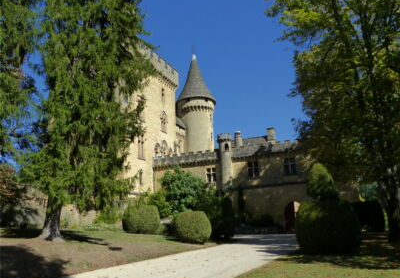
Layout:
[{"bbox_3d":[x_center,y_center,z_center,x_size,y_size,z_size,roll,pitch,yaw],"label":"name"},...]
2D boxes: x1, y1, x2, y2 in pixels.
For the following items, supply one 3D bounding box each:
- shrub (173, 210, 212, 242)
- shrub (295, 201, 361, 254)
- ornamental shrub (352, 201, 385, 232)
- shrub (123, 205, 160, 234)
[{"bbox_3d":[-0.473,5.585,23.336,2.340,1.930,2.340,-2,-13,-2],"label":"shrub"},{"bbox_3d":[5.255,3.640,15.211,2.600,2.080,2.600,-6,-13,18],"label":"shrub"},{"bbox_3d":[13.391,6.187,29.520,2.530,2.300,2.530,-8,-14,23],"label":"ornamental shrub"},{"bbox_3d":[-3.972,5.449,25.110,2.550,1.920,2.550,0,-13,-9],"label":"shrub"}]

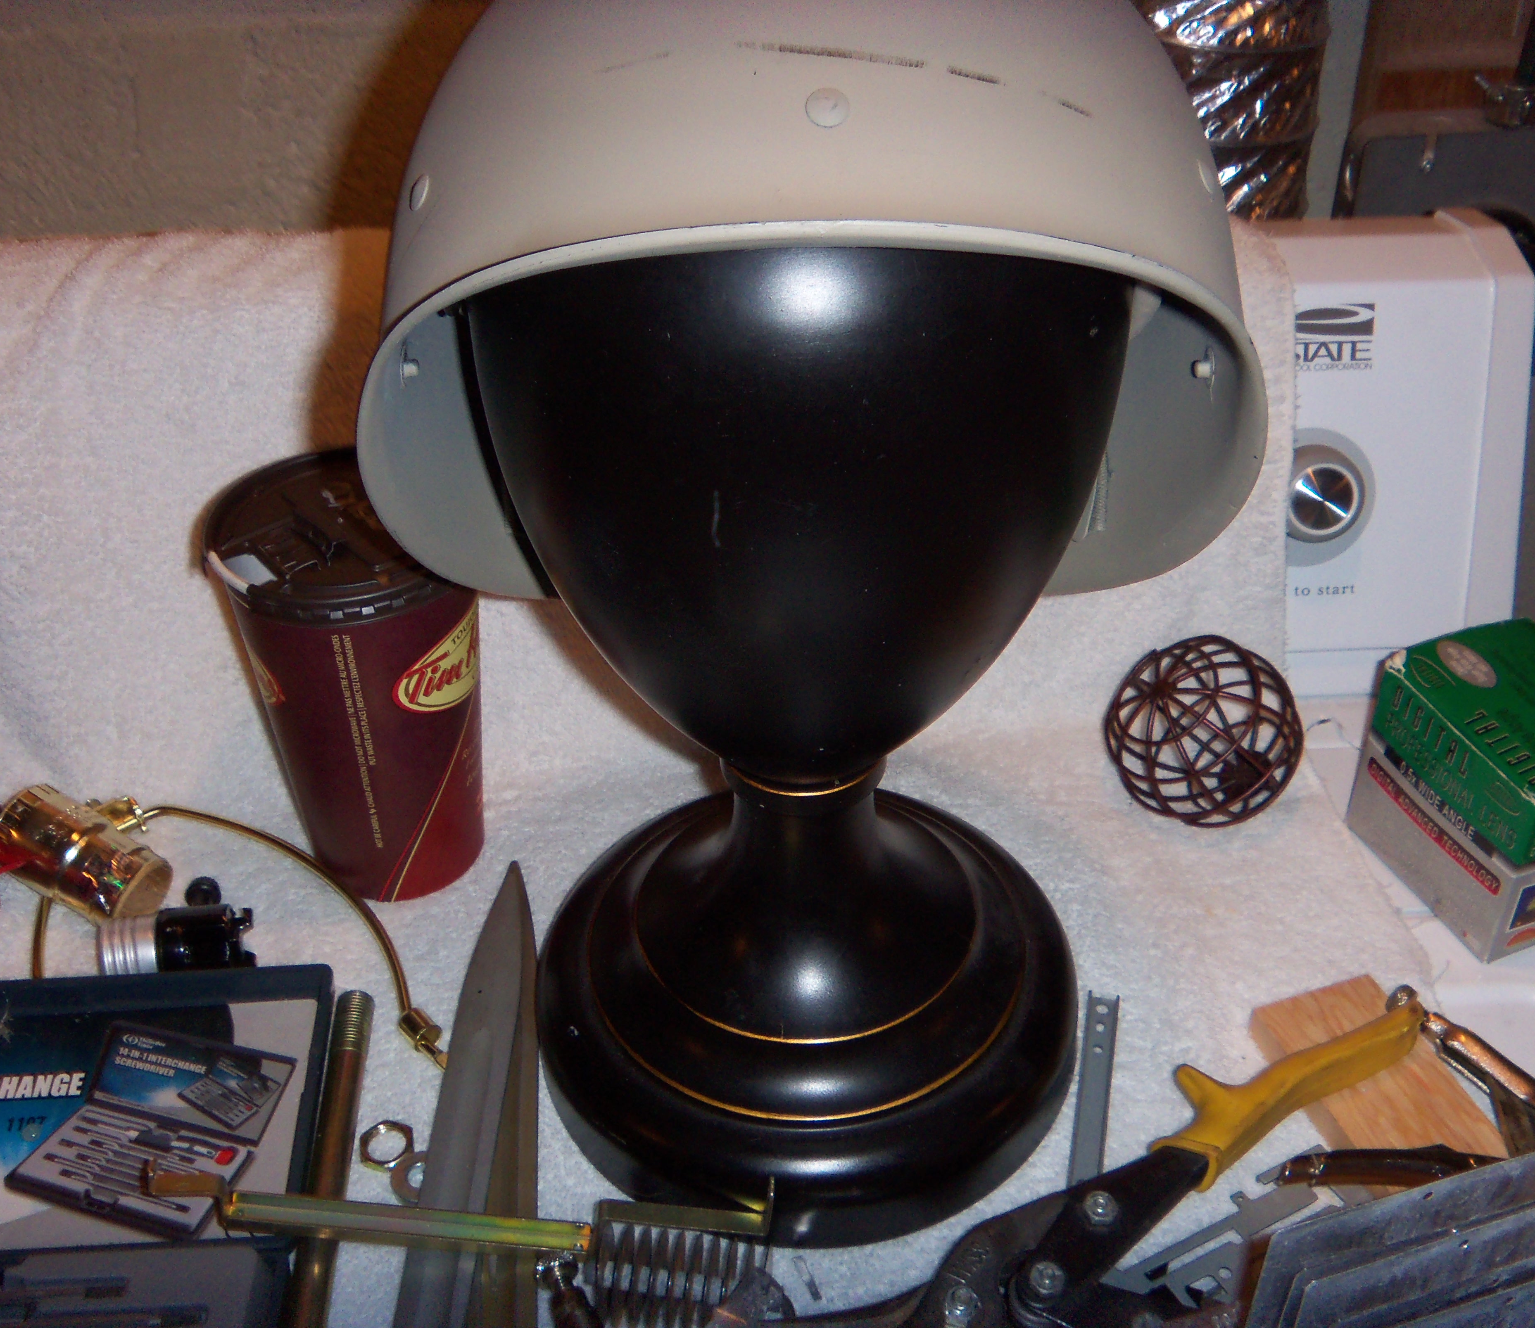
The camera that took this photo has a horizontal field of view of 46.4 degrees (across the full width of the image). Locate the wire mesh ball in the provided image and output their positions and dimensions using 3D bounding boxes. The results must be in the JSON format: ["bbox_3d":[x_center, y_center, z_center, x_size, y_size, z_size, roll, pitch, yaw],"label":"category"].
[{"bbox_3d":[0.161,0.025,0.661,0.073,0.073,0.073,0,38,0],"label":"wire mesh ball"}]

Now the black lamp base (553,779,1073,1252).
[{"bbox_3d":[0.012,0.072,0.564,0.176,0.118,0.176,0,38,0],"label":"black lamp base"}]

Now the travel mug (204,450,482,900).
[{"bbox_3d":[-0.137,0.010,0.625,0.094,0.144,0.094,0,38,0],"label":"travel mug"}]

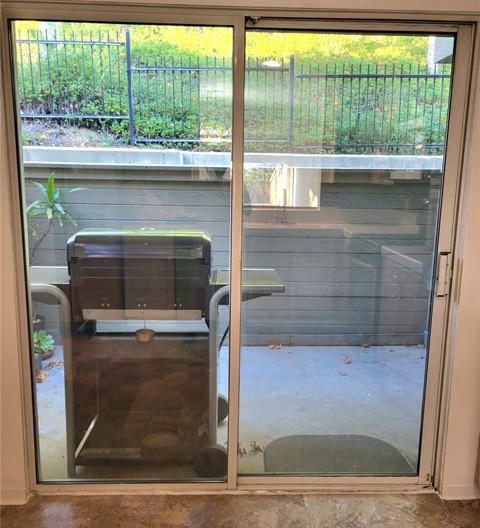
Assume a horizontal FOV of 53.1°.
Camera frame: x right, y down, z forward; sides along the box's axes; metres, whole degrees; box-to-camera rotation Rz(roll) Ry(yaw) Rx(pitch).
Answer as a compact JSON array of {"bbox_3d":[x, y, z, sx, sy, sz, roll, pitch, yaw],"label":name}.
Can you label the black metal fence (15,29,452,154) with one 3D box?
[{"bbox_3d":[-0.007,-2.261,6.371,5.840,1.490,0.080,0,9,-2],"label":"black metal fence"}]

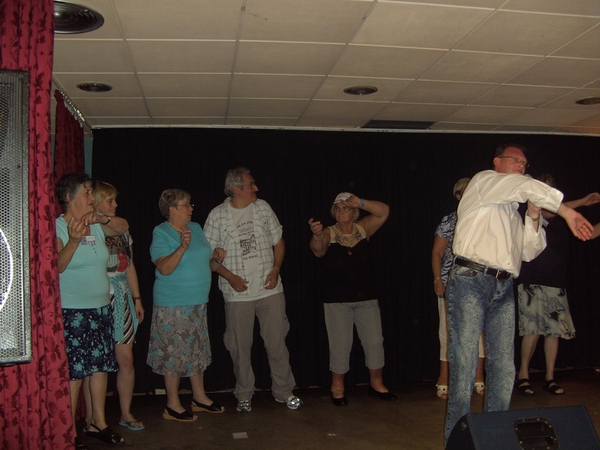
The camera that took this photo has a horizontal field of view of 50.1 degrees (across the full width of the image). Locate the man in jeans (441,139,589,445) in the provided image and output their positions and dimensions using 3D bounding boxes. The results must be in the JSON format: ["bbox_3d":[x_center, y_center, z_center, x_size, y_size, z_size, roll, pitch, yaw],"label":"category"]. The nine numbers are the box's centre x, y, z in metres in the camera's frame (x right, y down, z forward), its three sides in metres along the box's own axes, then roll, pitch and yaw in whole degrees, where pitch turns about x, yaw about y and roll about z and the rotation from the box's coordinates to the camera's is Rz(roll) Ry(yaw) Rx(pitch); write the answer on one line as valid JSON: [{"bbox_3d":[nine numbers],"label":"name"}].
[{"bbox_3d":[1.143,0.368,3.382,0.580,1.680,0.600,2,-5,-40],"label":"man in jeans"}]

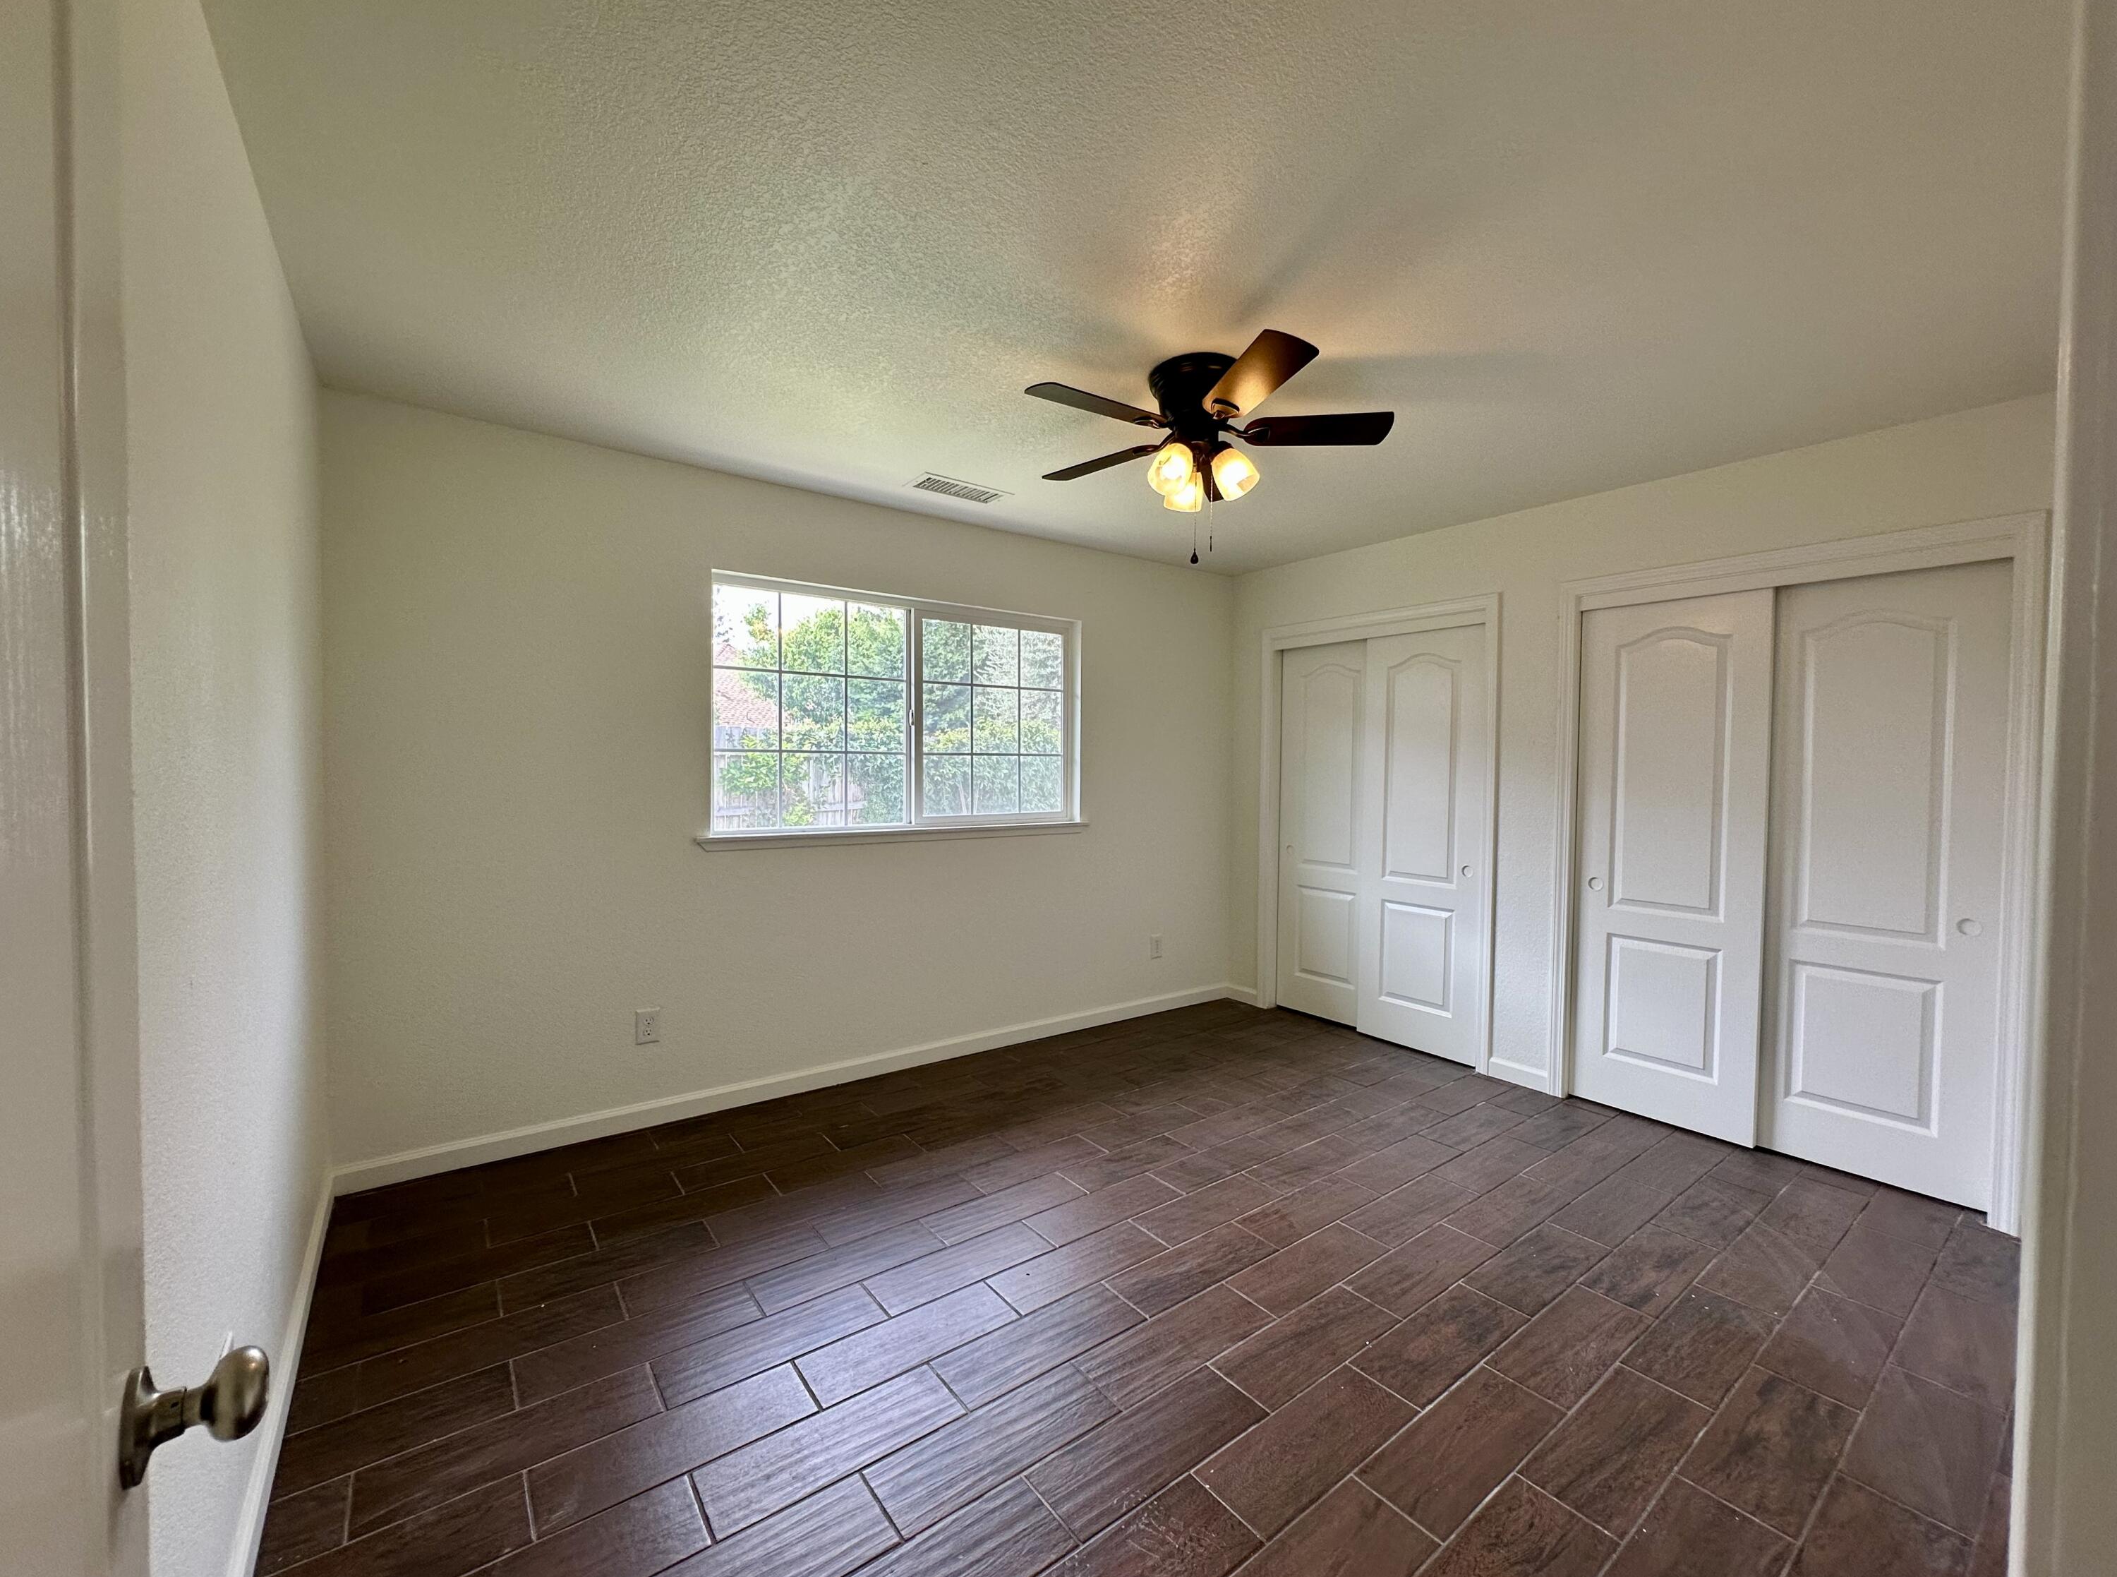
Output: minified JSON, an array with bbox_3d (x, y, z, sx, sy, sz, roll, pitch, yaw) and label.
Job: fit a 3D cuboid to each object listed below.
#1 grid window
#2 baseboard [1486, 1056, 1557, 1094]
[{"bbox_3d":[-0.644,-0.332,3.844,1.772,1.014,0.080,-1,2,-36],"label":"grid window"},{"bbox_3d":[1.989,1.233,3.689,0.018,0.084,0.259,-1,2,-36],"label":"baseboard"}]

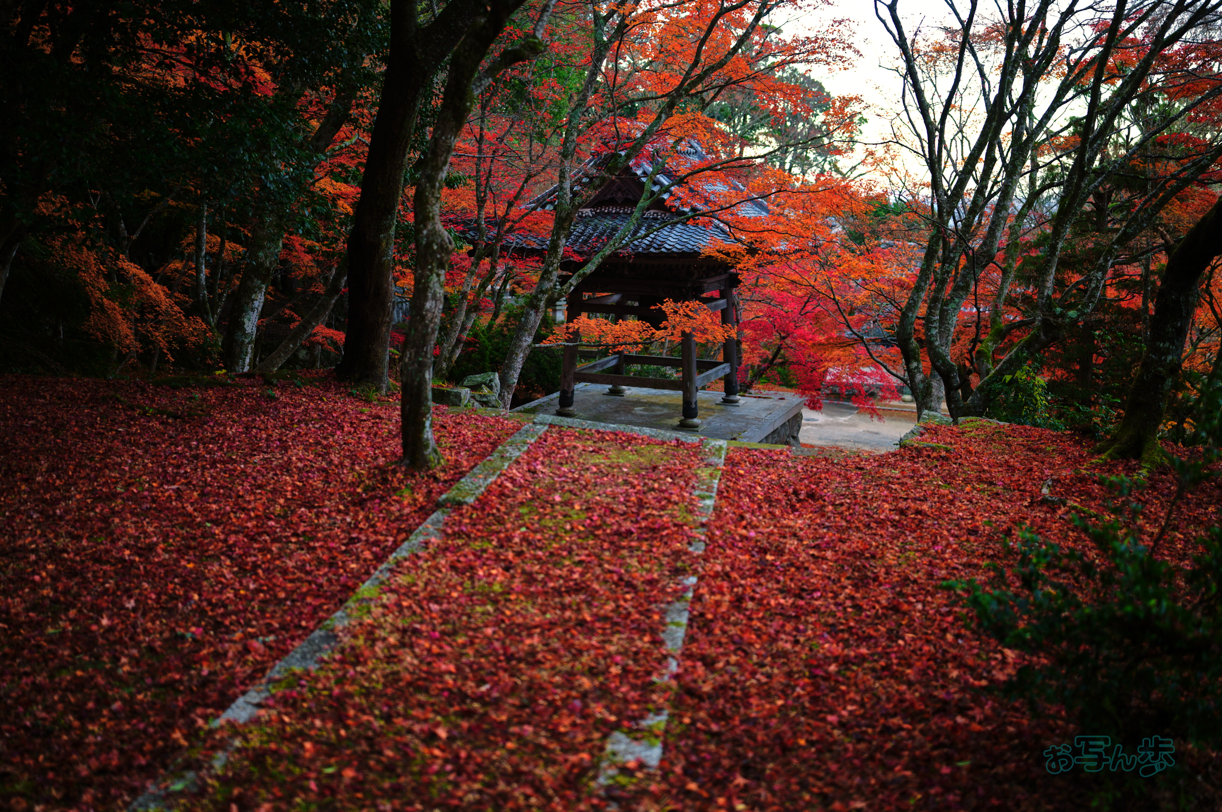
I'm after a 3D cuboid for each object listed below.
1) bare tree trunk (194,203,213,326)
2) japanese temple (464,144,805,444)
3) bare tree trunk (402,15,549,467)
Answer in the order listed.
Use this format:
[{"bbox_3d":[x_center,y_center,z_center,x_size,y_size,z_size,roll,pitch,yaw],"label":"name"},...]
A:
[{"bbox_3d":[-4.600,-1.580,13.400,0.220,1.600,0.200,1,11,0],"label":"bare tree trunk"},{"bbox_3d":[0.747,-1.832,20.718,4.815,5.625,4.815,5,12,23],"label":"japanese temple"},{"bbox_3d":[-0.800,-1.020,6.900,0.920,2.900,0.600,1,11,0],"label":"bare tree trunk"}]

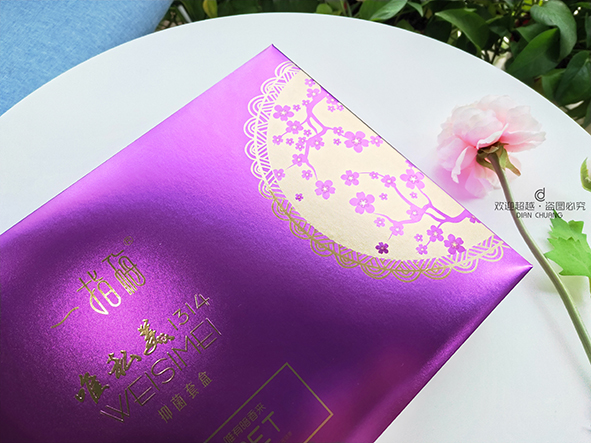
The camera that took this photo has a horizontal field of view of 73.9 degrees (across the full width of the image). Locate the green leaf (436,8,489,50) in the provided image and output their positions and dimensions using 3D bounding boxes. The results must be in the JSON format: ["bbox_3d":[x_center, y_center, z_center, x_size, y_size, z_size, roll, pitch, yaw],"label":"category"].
[{"bbox_3d":[0.260,-0.298,0.610,0.088,0.030,0.050,39,91,10],"label":"green leaf"}]

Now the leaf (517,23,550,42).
[{"bbox_3d":[0.382,-0.302,0.630,0.056,0.022,0.040,32,90,10],"label":"leaf"}]

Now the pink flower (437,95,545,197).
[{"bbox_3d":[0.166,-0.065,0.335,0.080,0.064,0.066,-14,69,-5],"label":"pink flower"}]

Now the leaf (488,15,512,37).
[{"bbox_3d":[0.338,-0.323,0.650,0.036,0.022,0.050,-32,81,4],"label":"leaf"}]

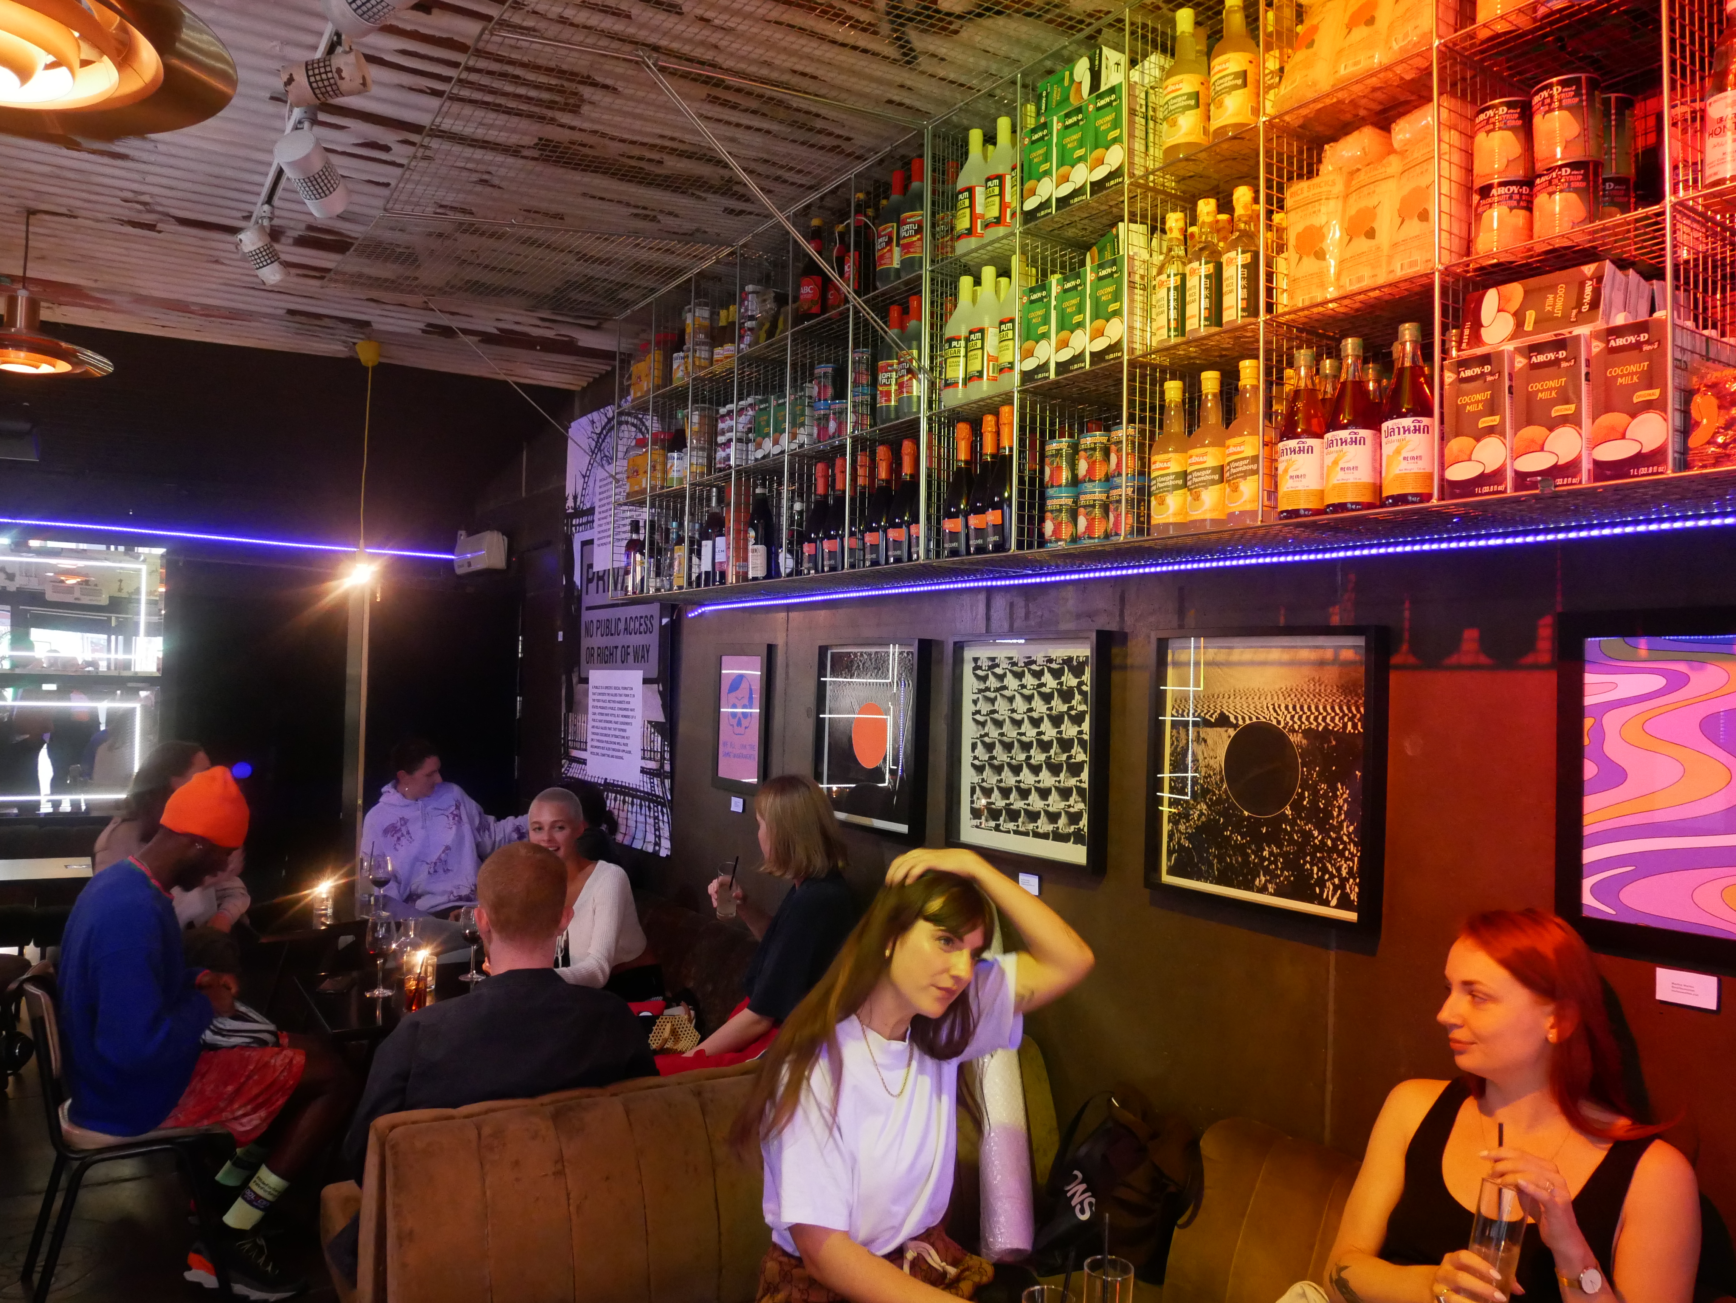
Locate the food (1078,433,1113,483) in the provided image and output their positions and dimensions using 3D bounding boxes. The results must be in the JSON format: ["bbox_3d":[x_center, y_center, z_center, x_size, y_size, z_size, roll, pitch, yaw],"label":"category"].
[{"bbox_3d":[0.450,-0.370,2.380,0.071,0.110,0.071,1,-1,0],"label":"food"}]

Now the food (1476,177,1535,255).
[{"bbox_3d":[0.908,-0.599,1.713,0.083,0.114,0.083,2,-1,-34],"label":"food"}]

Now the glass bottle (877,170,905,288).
[{"bbox_3d":[0.066,-1.022,2.944,0.085,0.306,0.085,1,-1,0],"label":"glass bottle"}]

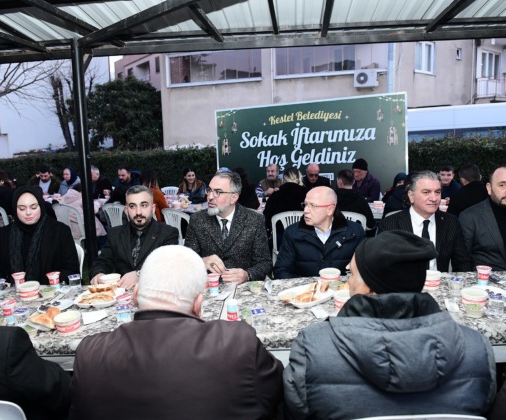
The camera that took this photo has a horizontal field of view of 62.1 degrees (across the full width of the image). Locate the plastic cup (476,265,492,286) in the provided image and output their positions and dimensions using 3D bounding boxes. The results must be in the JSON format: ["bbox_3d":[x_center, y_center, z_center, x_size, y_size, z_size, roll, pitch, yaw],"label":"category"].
[{"bbox_3d":[1.167,0.332,2.116,0.076,0.088,0.076,-1,8,0],"label":"plastic cup"}]

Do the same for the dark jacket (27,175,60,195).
[{"bbox_3d":[-3.157,-0.170,6.368,0.550,0.560,0.420,-2,7,-6],"label":"dark jacket"}]

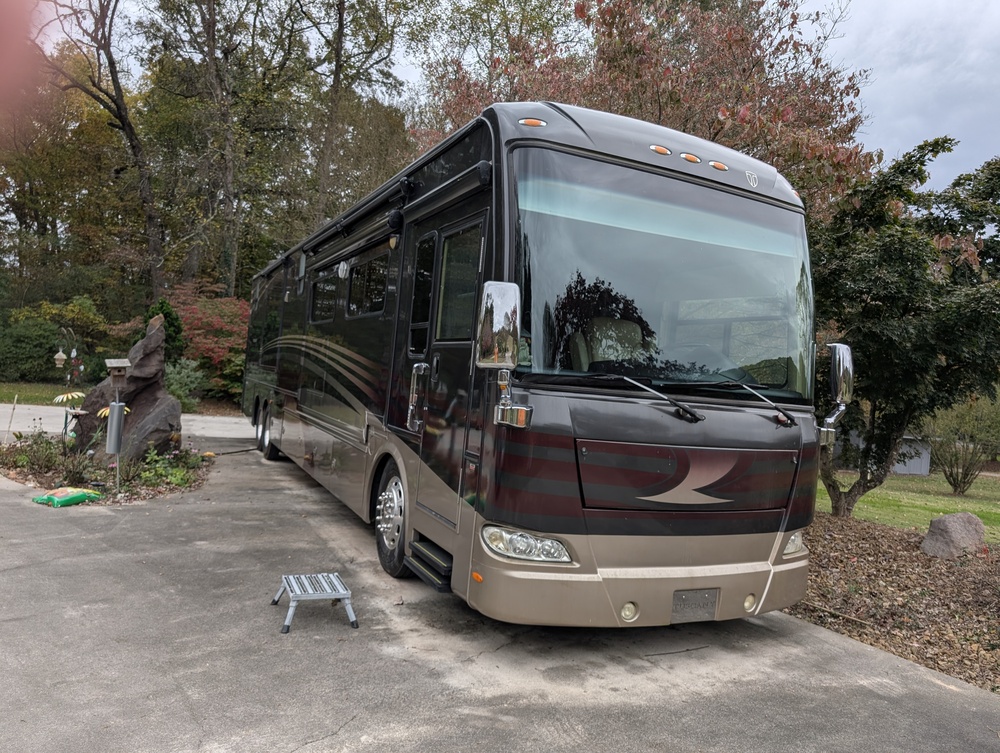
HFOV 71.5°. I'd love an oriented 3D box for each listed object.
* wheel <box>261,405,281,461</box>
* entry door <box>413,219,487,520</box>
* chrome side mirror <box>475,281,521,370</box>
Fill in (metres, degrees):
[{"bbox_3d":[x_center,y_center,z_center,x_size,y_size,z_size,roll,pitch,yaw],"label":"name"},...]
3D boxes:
[{"bbox_3d":[-3.720,0.839,11.603,0.310,1.000,1.000,5,0,-27],"label":"wheel"},{"bbox_3d":[-0.327,-0.044,4.729,0.080,1.980,0.750,5,0,-27],"label":"entry door"},{"bbox_3d":[-0.014,-0.277,3.770,0.235,0.460,0.130,5,0,5],"label":"chrome side mirror"}]

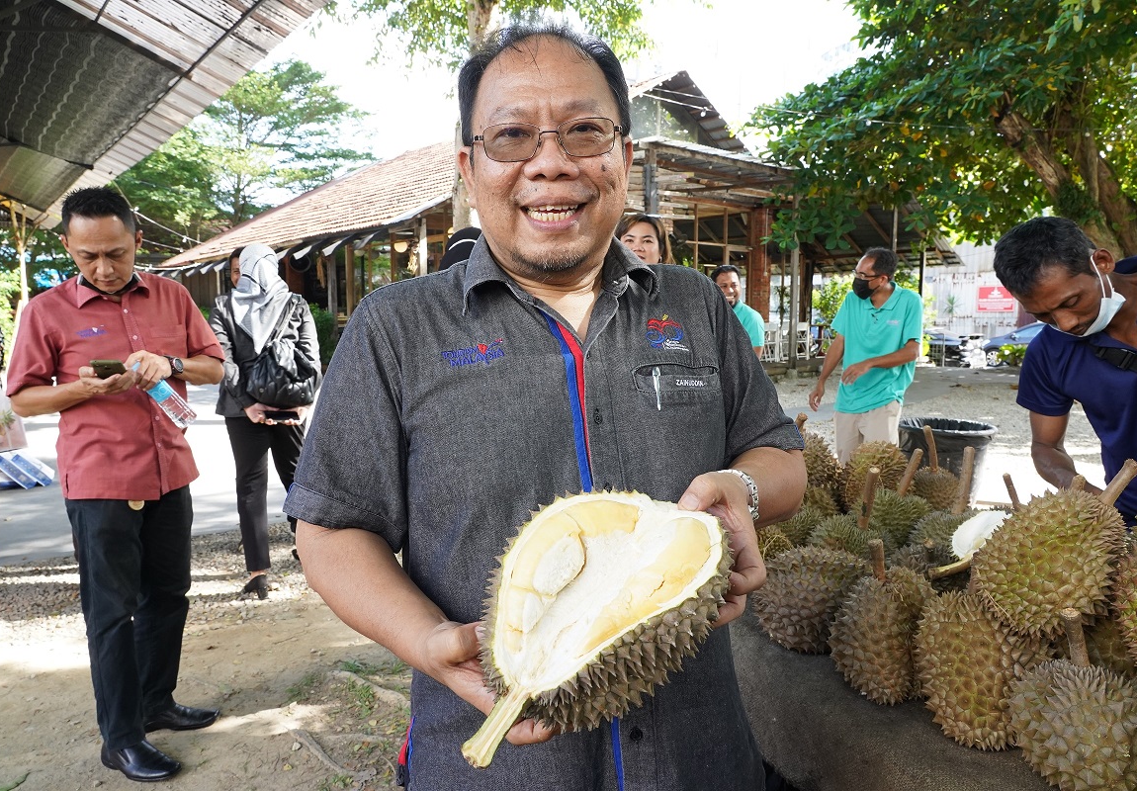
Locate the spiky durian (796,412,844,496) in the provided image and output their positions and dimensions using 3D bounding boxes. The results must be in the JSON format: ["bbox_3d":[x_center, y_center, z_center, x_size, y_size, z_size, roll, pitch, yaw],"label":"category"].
[{"bbox_3d":[0.652,0.159,2.100,0.175,0.230,0.175,-12,6,1],"label":"spiky durian"}]

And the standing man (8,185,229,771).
[{"bbox_3d":[-1.270,0.235,2.320,0.470,1.680,0.580,4,7,39],"label":"standing man"}]

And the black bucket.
[{"bbox_3d":[2.080,0.531,4.382,0.570,0.720,0.570,0,5,0],"label":"black bucket"}]

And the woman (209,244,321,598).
[{"bbox_3d":[-1.470,0.122,3.806,0.520,1.640,0.470,-2,6,-23],"label":"woman"}]

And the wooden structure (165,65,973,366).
[{"bbox_3d":[0.392,-5.009,26.094,19.500,7.900,18.500,-5,7,-43],"label":"wooden structure"}]

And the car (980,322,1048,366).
[{"bbox_3d":[14.300,-1.693,25.049,4.200,1.480,1.720,0,5,-2],"label":"car"}]

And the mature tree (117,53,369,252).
[{"bbox_3d":[-13.700,-7.790,31.934,11.000,12.400,10.500,0,5,0],"label":"mature tree"}]

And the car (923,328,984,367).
[{"bbox_3d":[11.000,-1.746,25.747,4.200,1.460,1.720,4,6,37],"label":"car"}]

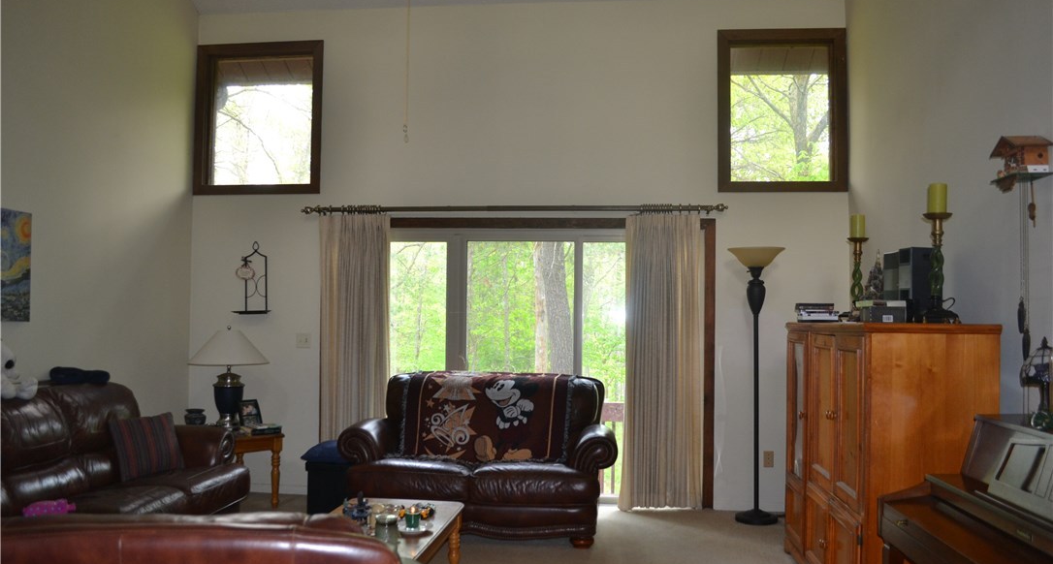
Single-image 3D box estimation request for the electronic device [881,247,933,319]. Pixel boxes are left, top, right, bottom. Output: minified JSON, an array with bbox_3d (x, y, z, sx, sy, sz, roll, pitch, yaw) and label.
[{"bbox_3d":[1.864,0.029,3.809,0.145,0.364,0.270,1,-2,-7],"label":"electronic device"}]

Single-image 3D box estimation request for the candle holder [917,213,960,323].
[{"bbox_3d":[1.821,-0.061,3.457,0.170,0.484,0.165,0,-2,6],"label":"candle holder"}]

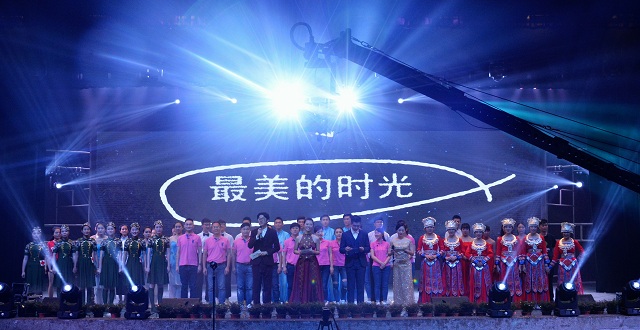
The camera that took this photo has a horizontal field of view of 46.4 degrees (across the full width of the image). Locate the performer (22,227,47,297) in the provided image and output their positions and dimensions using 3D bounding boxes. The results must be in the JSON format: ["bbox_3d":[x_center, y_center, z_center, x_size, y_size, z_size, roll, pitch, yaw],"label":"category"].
[{"bbox_3d":[-5.568,1.977,14.507,0.489,1.559,0.320,0,-4,-6],"label":"performer"}]

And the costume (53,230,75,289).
[{"bbox_3d":[-4.767,1.818,13.950,0.420,1.060,0.340,0,-3,-5],"label":"costume"}]

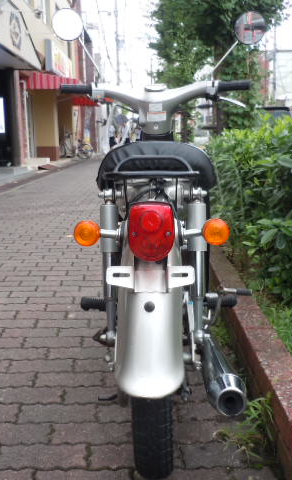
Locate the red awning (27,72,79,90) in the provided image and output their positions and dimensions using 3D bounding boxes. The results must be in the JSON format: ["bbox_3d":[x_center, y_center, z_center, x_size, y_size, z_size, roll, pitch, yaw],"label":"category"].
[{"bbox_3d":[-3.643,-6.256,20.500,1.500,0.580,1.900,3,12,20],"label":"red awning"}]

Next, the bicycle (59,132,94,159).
[{"bbox_3d":[-3.061,-4.162,22.800,1.620,1.080,0.560,1,11,6],"label":"bicycle"}]

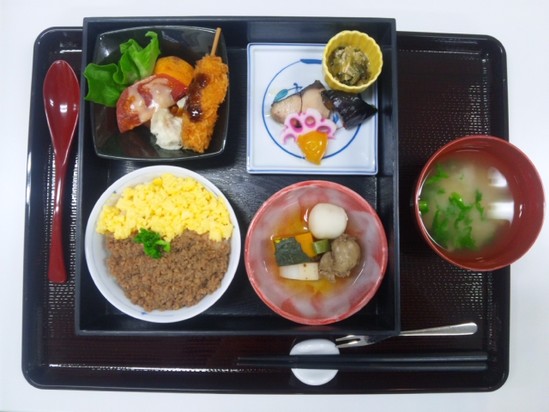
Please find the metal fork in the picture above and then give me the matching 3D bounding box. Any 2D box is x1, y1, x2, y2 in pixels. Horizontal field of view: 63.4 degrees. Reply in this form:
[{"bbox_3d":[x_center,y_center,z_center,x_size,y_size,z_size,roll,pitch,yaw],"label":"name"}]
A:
[{"bbox_3d":[0.119,0.116,0.394,0.130,0.014,0.013,-6,87,-1],"label":"metal fork"}]

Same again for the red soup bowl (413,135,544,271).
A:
[{"bbox_3d":[0.159,-0.001,0.374,0.104,0.067,0.104,0,87,-1],"label":"red soup bowl"}]

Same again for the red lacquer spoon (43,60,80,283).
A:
[{"bbox_3d":[-0.191,-0.032,0.394,0.034,0.021,0.200,-1,87,-1],"label":"red lacquer spoon"}]

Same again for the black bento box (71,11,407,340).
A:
[{"bbox_3d":[-0.029,-0.025,0.381,0.256,0.053,0.256,0,87,-1],"label":"black bento box"}]

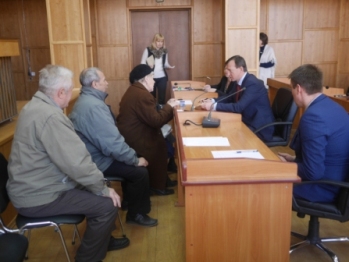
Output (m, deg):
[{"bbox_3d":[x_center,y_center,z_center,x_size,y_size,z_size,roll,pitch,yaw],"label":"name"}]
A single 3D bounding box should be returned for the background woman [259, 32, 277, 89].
[{"bbox_3d":[1.606,-0.909,7.175,0.420,1.640,0.460,-7,13,-24],"label":"background woman"}]

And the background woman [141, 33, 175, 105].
[{"bbox_3d":[-0.241,-0.772,6.733,0.520,1.650,0.420,-6,13,-20],"label":"background woman"}]

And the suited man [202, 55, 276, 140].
[{"bbox_3d":[0.647,-0.106,4.190,0.730,1.340,0.520,-2,12,0],"label":"suited man"}]

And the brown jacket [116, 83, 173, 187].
[{"bbox_3d":[-0.279,0.033,4.010,0.570,1.090,0.500,-3,12,-6],"label":"brown jacket"}]

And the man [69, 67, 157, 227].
[{"bbox_3d":[-0.497,0.112,3.392,0.710,1.300,0.530,-2,12,0],"label":"man"}]

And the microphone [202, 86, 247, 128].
[{"bbox_3d":[0.424,-0.210,3.503,0.390,0.335,0.150,-2,12,0],"label":"microphone"}]

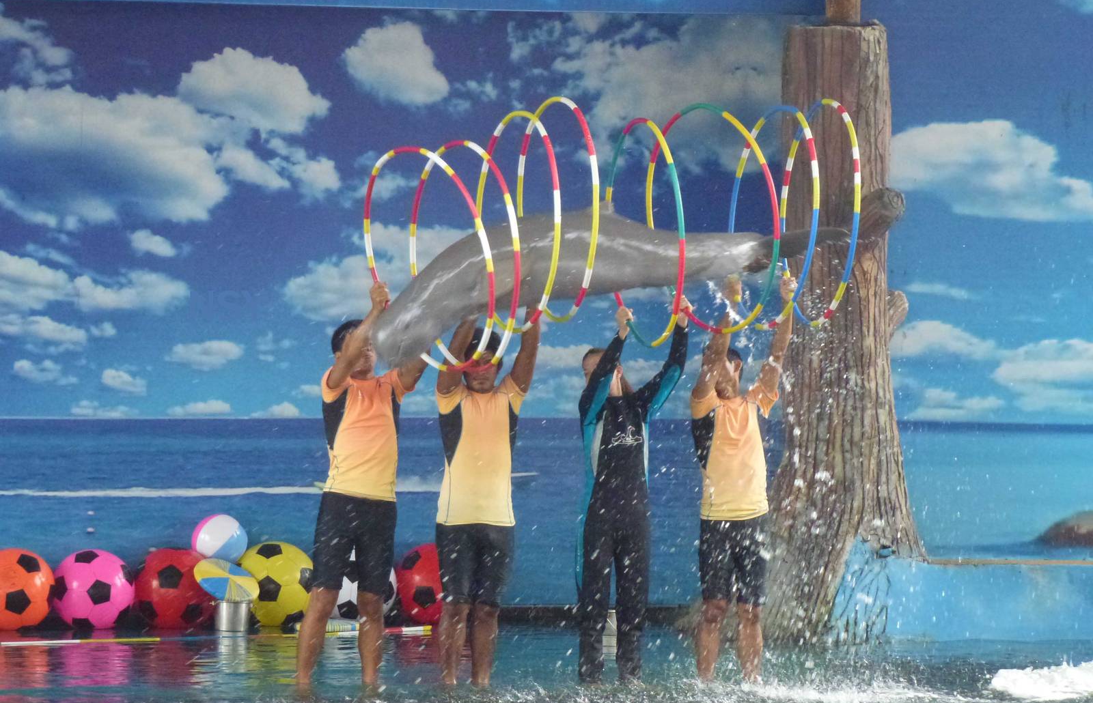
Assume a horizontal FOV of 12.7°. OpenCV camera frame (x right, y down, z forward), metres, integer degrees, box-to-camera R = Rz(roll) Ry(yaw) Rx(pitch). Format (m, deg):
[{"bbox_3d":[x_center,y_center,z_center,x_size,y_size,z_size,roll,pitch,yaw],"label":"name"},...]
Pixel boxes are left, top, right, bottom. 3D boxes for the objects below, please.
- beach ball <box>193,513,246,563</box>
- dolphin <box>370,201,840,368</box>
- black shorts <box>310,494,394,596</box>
[{"bbox_3d":[-1.595,0.932,23.900,0.273,0.273,0.273,1,3,0],"label":"beach ball"},{"bbox_3d":[0.281,-0.292,21.600,2.160,0.600,0.580,-11,5,-13],"label":"dolphin"},{"bbox_3d":[-0.866,0.866,22.000,0.390,0.465,0.280,0,0,-20],"label":"black shorts"}]

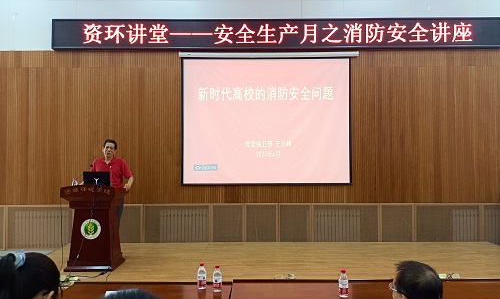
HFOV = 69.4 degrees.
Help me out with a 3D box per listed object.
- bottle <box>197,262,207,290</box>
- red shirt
[{"bbox_3d":[-0.356,0.941,2.692,0.065,0.193,0.065,0,-1,0],"label":"bottle"},{"bbox_3d":[-2.071,0.389,5.400,0.600,0.580,0.300,0,-1,-3],"label":"red shirt"}]

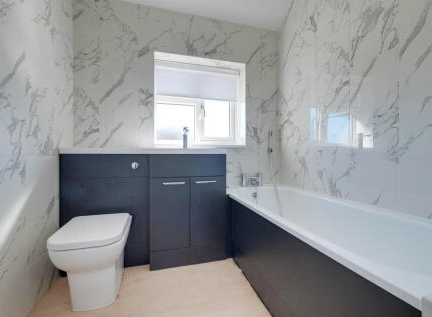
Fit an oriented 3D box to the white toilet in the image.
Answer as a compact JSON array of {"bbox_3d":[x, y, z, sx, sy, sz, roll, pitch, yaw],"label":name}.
[{"bbox_3d":[-0.753,0.631,1.251,0.364,0.427,0.516,0,0,-15],"label":"white toilet"}]

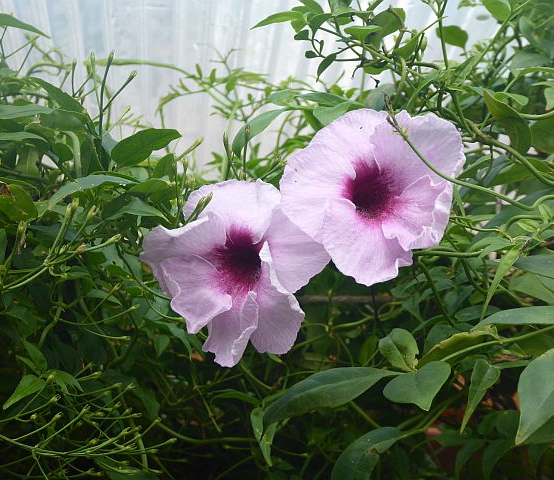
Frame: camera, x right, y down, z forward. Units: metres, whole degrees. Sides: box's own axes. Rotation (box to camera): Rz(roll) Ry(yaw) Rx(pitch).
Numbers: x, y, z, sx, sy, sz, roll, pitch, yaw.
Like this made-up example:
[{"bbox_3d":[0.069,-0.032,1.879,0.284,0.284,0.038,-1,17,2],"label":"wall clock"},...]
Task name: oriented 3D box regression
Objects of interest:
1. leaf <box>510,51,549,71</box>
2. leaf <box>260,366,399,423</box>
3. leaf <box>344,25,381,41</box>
[{"bbox_3d":[0.121,-0.086,0.667,0.024,0.005,0.015,-2,34,-27],"label":"leaf"},{"bbox_3d":[0.020,0.058,0.520,0.057,0.009,0.022,-15,34,-22],"label":"leaf"},{"bbox_3d":[0.038,-0.092,0.614,0.020,0.005,0.013,-9,32,-33],"label":"leaf"}]

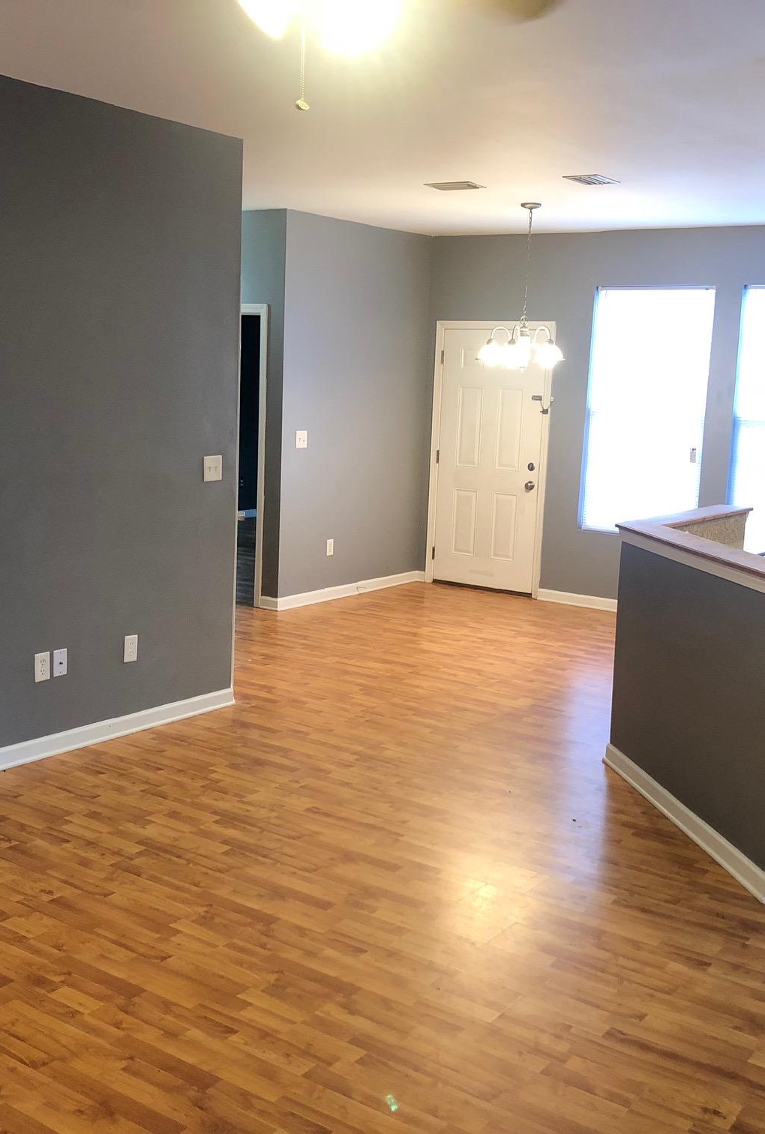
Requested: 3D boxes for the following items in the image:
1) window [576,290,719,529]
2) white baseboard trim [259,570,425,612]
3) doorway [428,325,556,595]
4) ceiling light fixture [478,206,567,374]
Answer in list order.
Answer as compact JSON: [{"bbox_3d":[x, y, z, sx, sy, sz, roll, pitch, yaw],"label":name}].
[{"bbox_3d":[1.913,-1.111,8.836,0.906,1.782,0.098,8,11,35],"label":"window"},{"bbox_3d":[-0.262,0.165,9.352,0.183,0.085,1.875,8,11,35],"label":"white baseboard trim"},{"bbox_3d":[0.840,-0.856,9.630,1.051,2.104,0.101,8,11,35],"label":"doorway"},{"bbox_3d":[0.903,-1.740,7.664,0.535,1.017,0.535,2,9,0],"label":"ceiling light fixture"}]

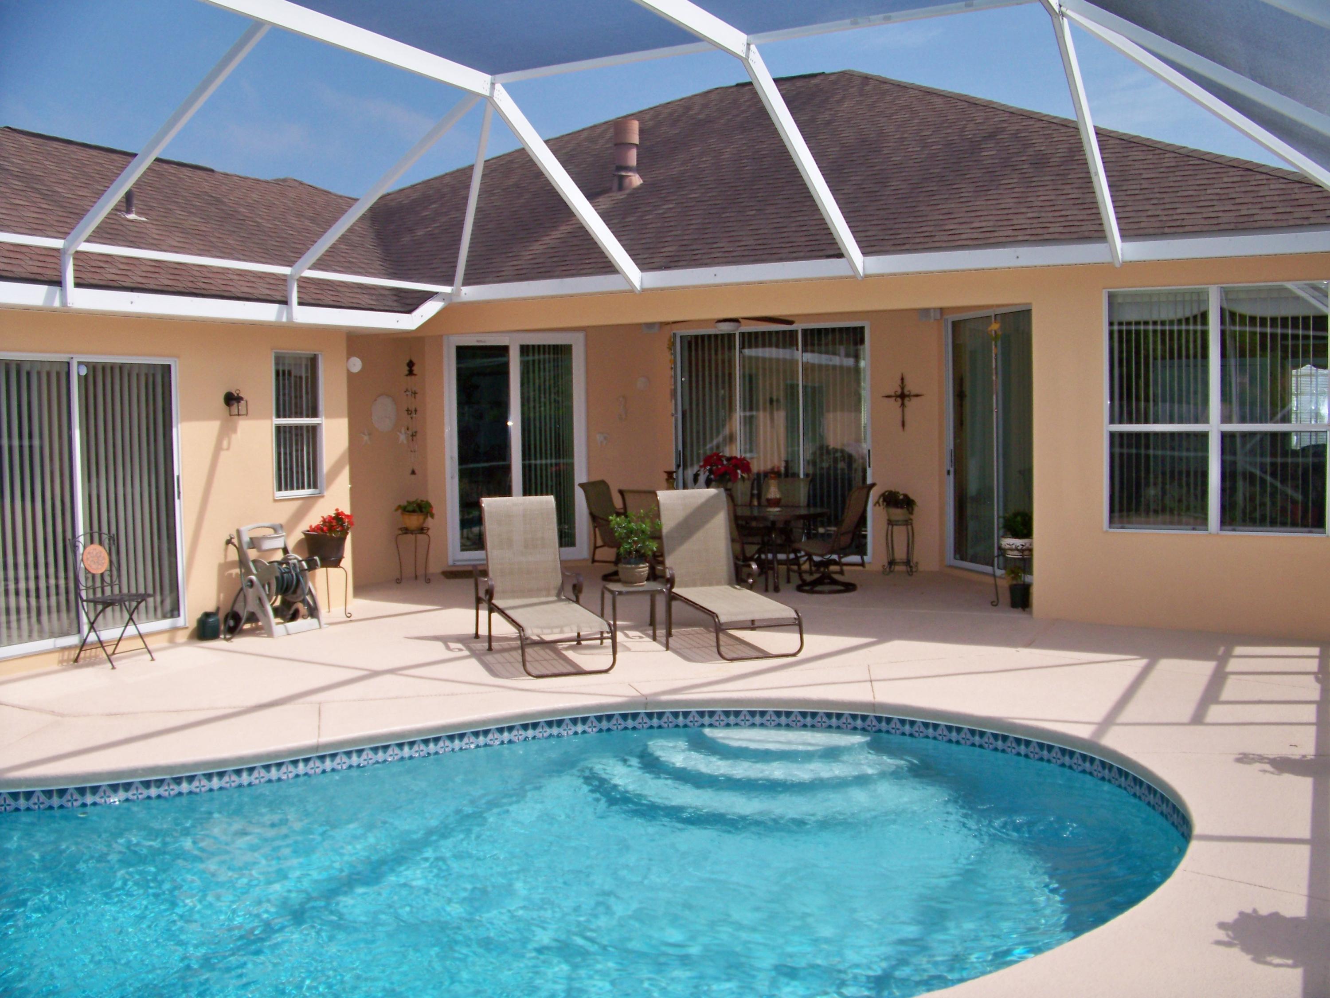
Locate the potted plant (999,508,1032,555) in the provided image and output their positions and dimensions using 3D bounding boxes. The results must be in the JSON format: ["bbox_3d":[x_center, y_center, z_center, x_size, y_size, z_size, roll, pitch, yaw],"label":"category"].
[{"bbox_3d":[2.919,0.277,10.400,0.360,0.385,0.350,-1,3,0],"label":"potted plant"}]

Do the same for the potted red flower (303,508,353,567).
[{"bbox_3d":[-2.814,0.321,10.580,0.420,0.475,0.410,-1,3,0],"label":"potted red flower"}]

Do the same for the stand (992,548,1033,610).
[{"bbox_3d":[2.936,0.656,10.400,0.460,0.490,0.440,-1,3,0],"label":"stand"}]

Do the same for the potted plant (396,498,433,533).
[{"bbox_3d":[-2.483,0.165,12.600,0.360,0.330,0.340,-1,3,0],"label":"potted plant"}]

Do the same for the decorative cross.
[{"bbox_3d":[2.407,-0.978,12.767,0.440,0.580,0.040,1,4,28],"label":"decorative cross"}]

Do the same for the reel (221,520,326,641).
[{"bbox_3d":[-3.057,0.619,9.880,0.520,0.840,0.550,1,4,27],"label":"reel"}]

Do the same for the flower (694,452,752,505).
[{"bbox_3d":[0.546,-0.185,11.900,0.550,0.500,0.520,-1,3,0],"label":"flower"}]

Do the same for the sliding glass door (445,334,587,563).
[{"bbox_3d":[-1.555,-0.534,13.430,1.530,2.440,0.120,-2,3,-17],"label":"sliding glass door"}]

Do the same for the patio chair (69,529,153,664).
[{"bbox_3d":[-3.738,0.662,8.548,0.470,0.890,0.385,1,4,28],"label":"patio chair"}]

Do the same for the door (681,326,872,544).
[{"bbox_3d":[1.126,-0.582,13.477,2.260,2.460,0.110,1,4,27],"label":"door"}]

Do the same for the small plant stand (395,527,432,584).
[{"bbox_3d":[-2.483,0.556,12.538,0.310,0.530,0.310,-1,3,0],"label":"small plant stand"}]

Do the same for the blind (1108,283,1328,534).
[{"bbox_3d":[3.886,-0.627,8.939,1.570,1.780,0.100,1,4,28],"label":"blind"}]

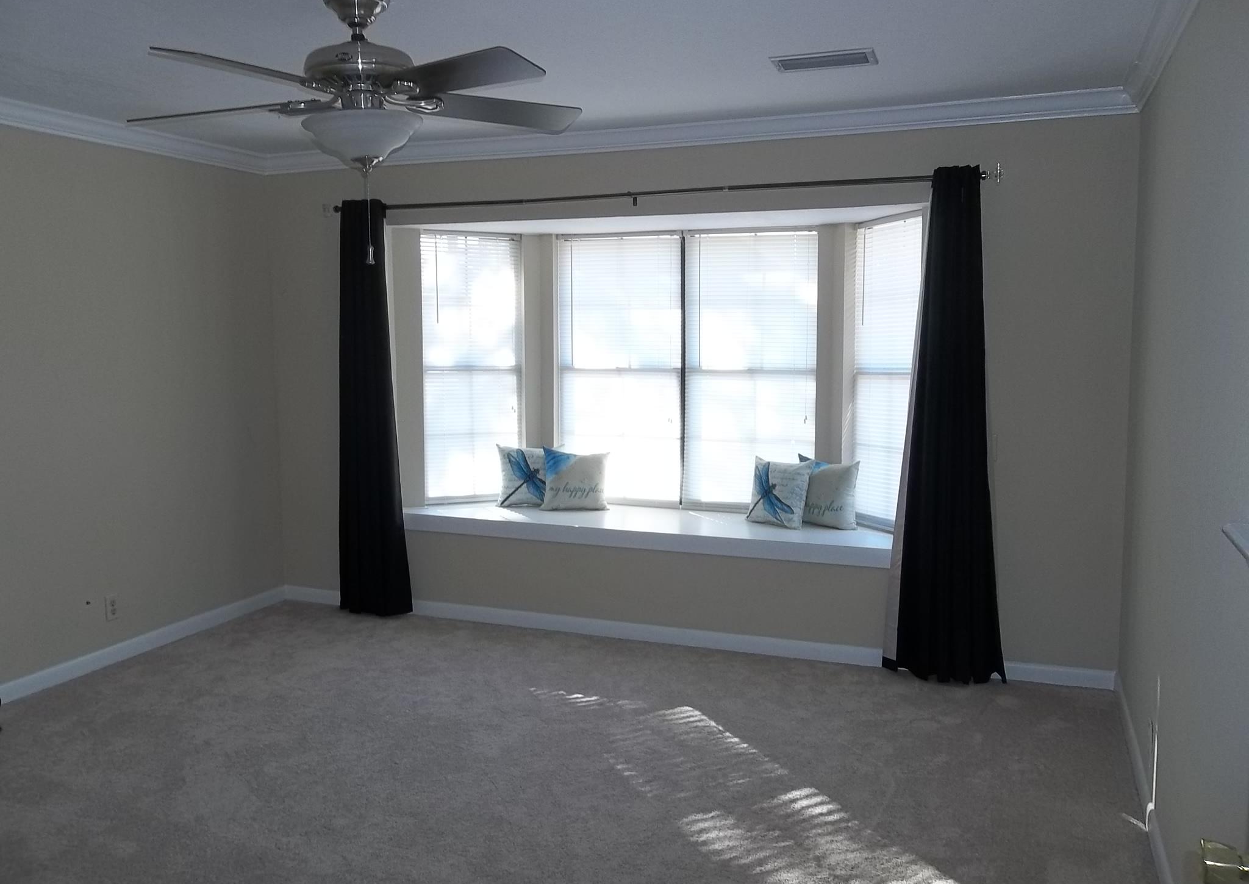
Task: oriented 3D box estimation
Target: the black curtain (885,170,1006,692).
[{"bbox_3d":[1.369,-0.051,4.086,0.488,2.131,0.121,2,7,21],"label":"black curtain"}]

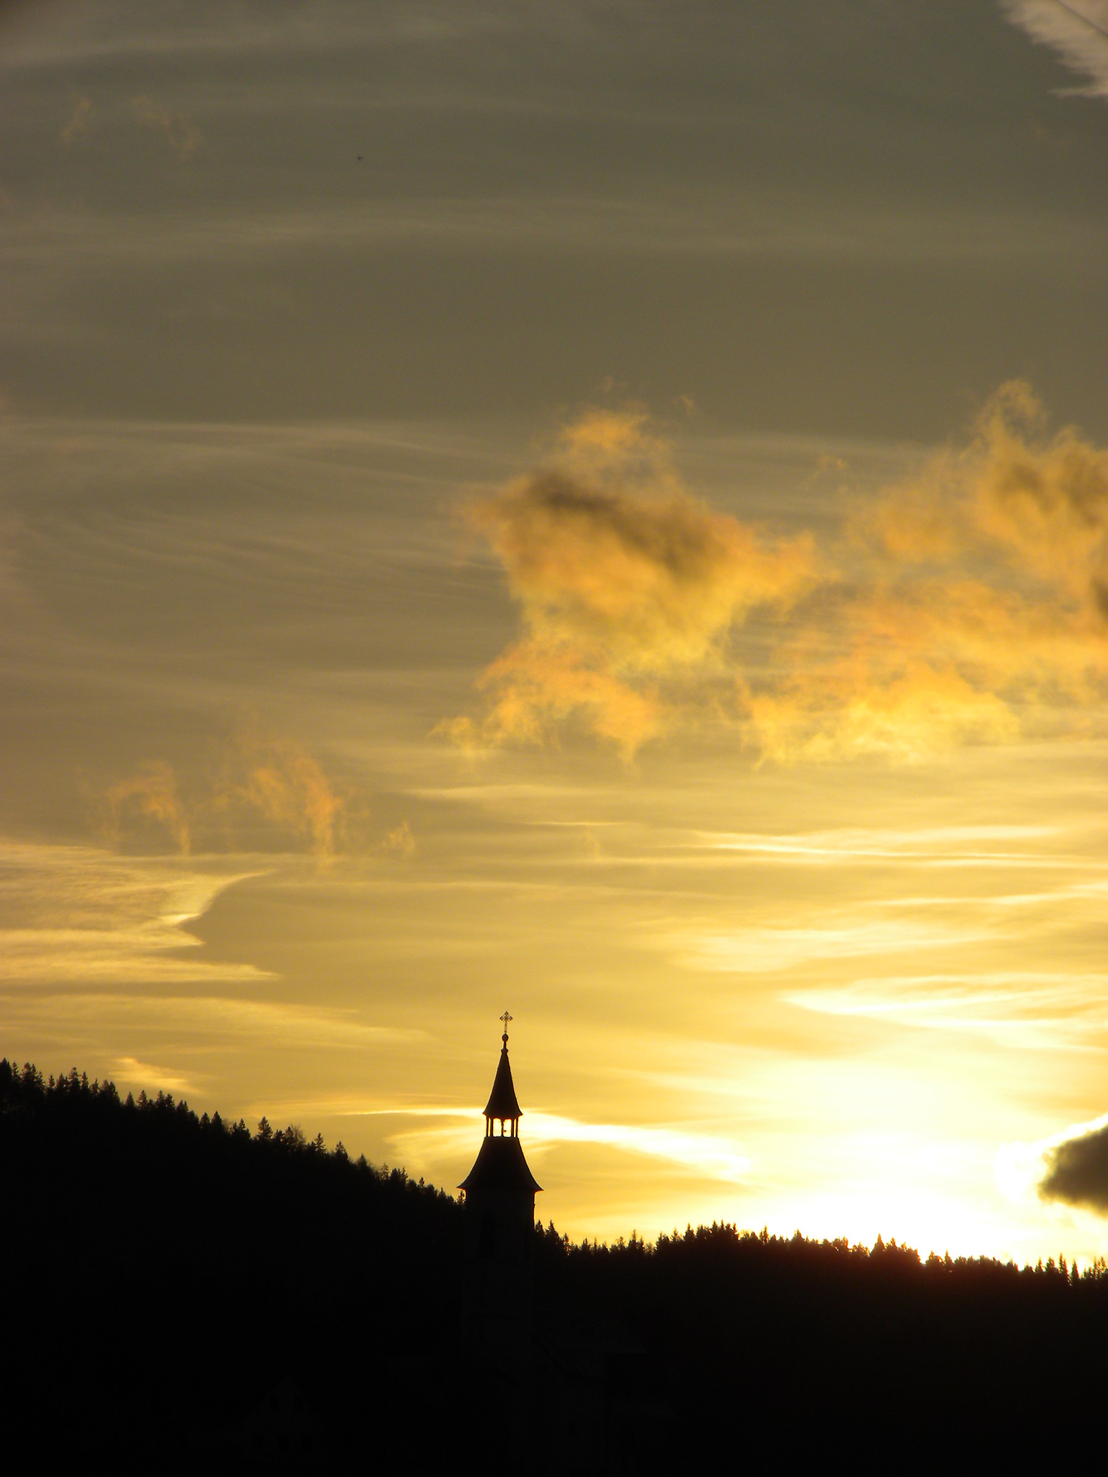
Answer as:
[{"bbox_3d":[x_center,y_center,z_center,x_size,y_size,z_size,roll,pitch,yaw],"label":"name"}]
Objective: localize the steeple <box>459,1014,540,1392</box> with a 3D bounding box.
[{"bbox_3d":[-4.176,36.225,865.269,6.200,29.600,6.200,0,-6,18],"label":"steeple"}]

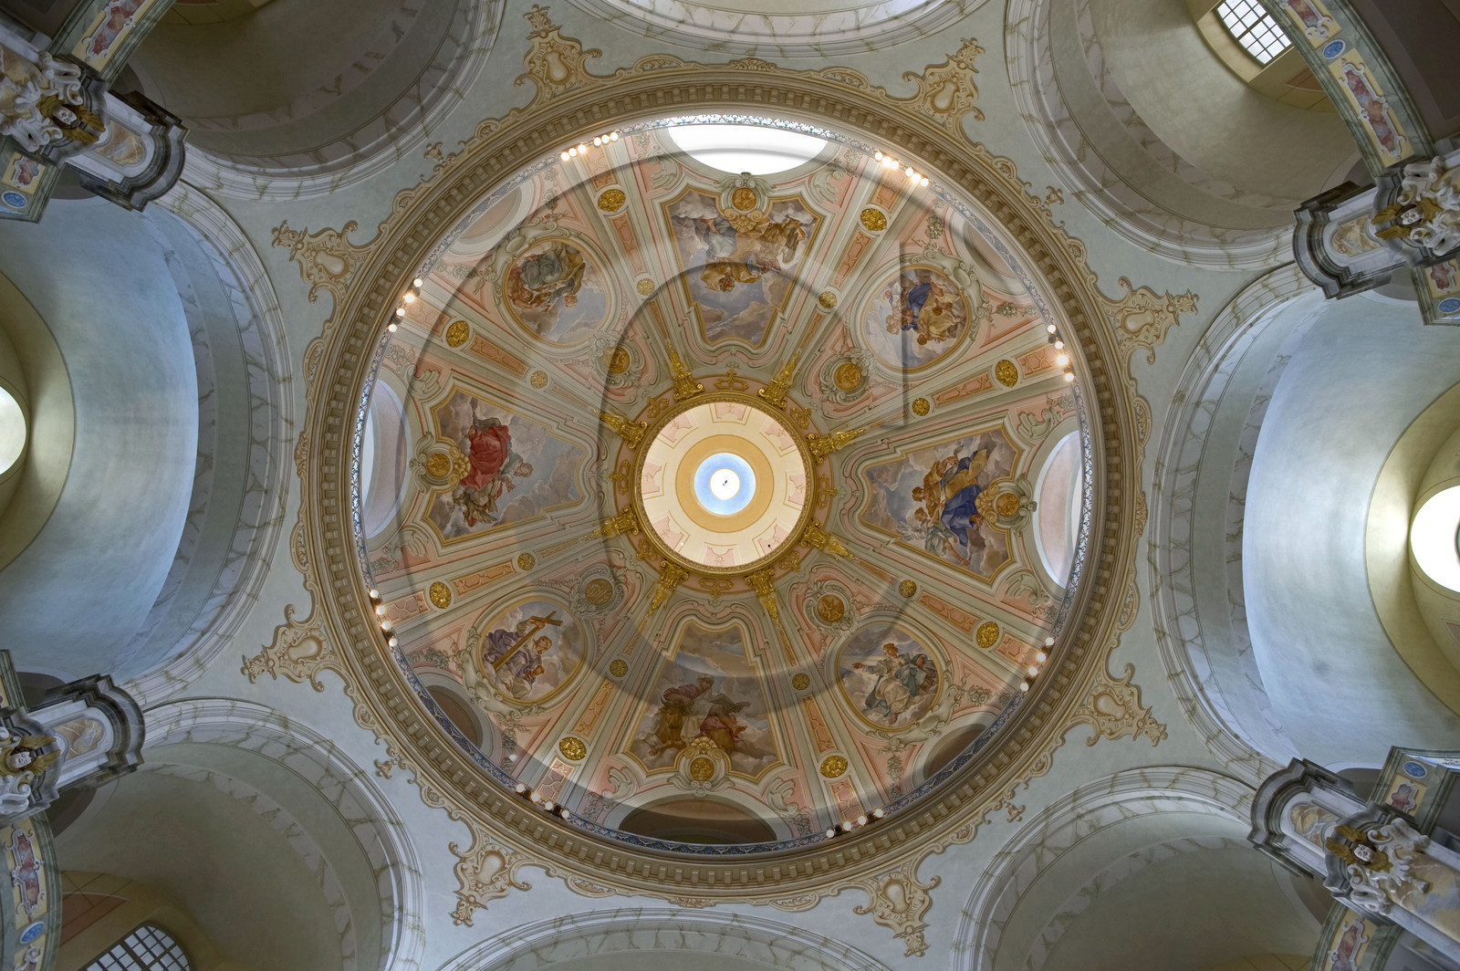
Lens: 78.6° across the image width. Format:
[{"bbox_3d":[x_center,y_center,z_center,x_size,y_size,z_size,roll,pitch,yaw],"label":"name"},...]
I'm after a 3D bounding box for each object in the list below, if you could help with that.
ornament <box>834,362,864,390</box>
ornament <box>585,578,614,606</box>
[{"bbox_3d":[4.410,-4.061,33.300,1.050,0.100,1.100,49,-56,0],"label":"ornament"},{"bbox_3d":[-4.879,3.976,33.300,1.050,0.100,1.100,50,-124,0],"label":"ornament"}]

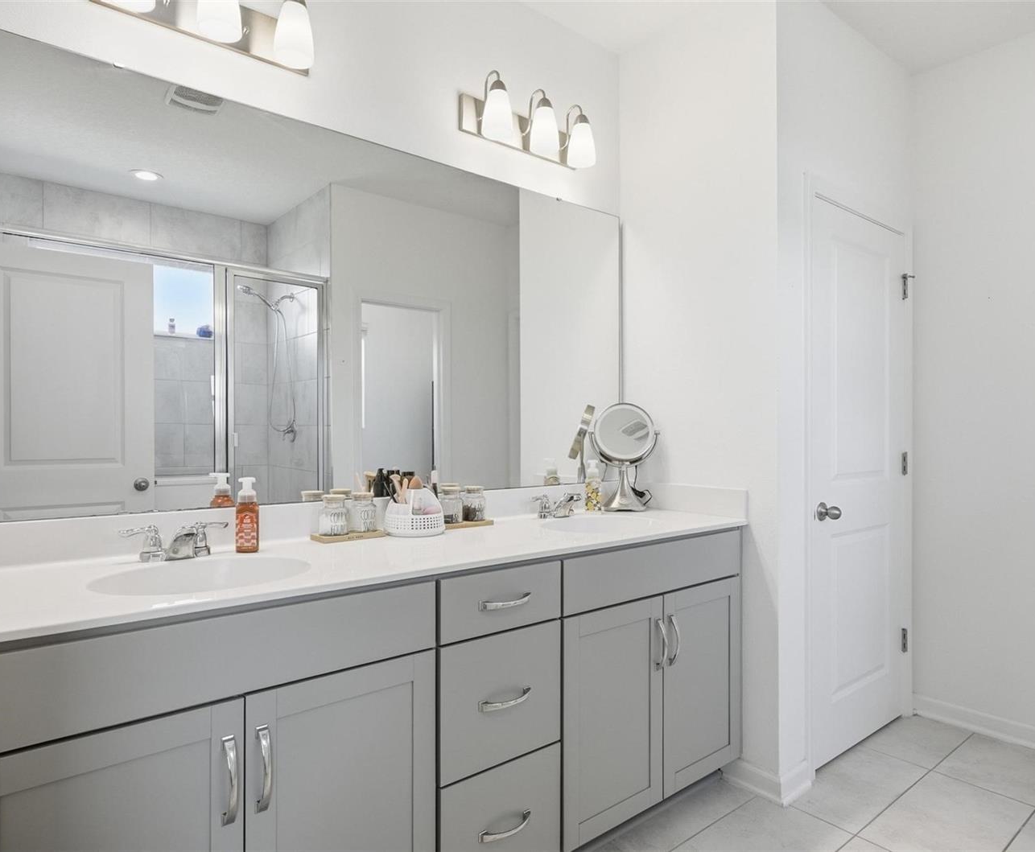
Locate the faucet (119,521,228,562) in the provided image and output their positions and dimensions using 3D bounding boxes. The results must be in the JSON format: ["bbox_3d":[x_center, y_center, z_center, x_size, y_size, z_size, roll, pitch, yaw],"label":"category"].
[{"bbox_3d":[-0.783,0.273,1.496,0.232,0.080,0.138,0,-1,-38],"label":"faucet"}]

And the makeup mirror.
[{"bbox_3d":[0.418,0.117,2.507,0.262,0.415,0.175,0,-1,10],"label":"makeup mirror"}]

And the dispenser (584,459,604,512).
[{"bbox_3d":[0.289,0.227,2.426,0.060,0.194,0.060,0,-1,7],"label":"dispenser"}]

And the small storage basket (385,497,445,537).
[{"bbox_3d":[-0.305,0.262,1.922,0.182,0.118,0.178,0,0,0],"label":"small storage basket"}]

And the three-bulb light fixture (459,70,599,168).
[{"bbox_3d":[0.068,-1.063,2.253,0.530,0.235,0.182,0,0,-38],"label":"three-bulb light fixture"}]

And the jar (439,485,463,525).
[{"bbox_3d":[-0.215,0.256,2.059,0.079,0.108,0.079,0,0,0],"label":"jar"}]

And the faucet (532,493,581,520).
[{"bbox_3d":[0.166,0.282,2.244,0.232,0.080,0.138,0,-1,-38],"label":"faucet"}]

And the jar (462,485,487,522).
[{"bbox_3d":[-0.142,0.256,2.113,0.077,0.108,0.077,0,0,0],"label":"jar"}]

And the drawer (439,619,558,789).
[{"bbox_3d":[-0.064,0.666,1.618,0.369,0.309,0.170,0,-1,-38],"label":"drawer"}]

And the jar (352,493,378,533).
[{"bbox_3d":[-0.451,0.255,1.883,0.077,0.108,0.077,0,0,0],"label":"jar"}]

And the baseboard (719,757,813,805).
[{"bbox_3d":[0.869,1.191,2.230,0.196,0.084,0.226,0,0,-38],"label":"baseboard"}]

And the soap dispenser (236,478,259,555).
[{"bbox_3d":[-0.679,0.223,1.615,0.055,0.184,0.058,0,-1,-23],"label":"soap dispenser"}]

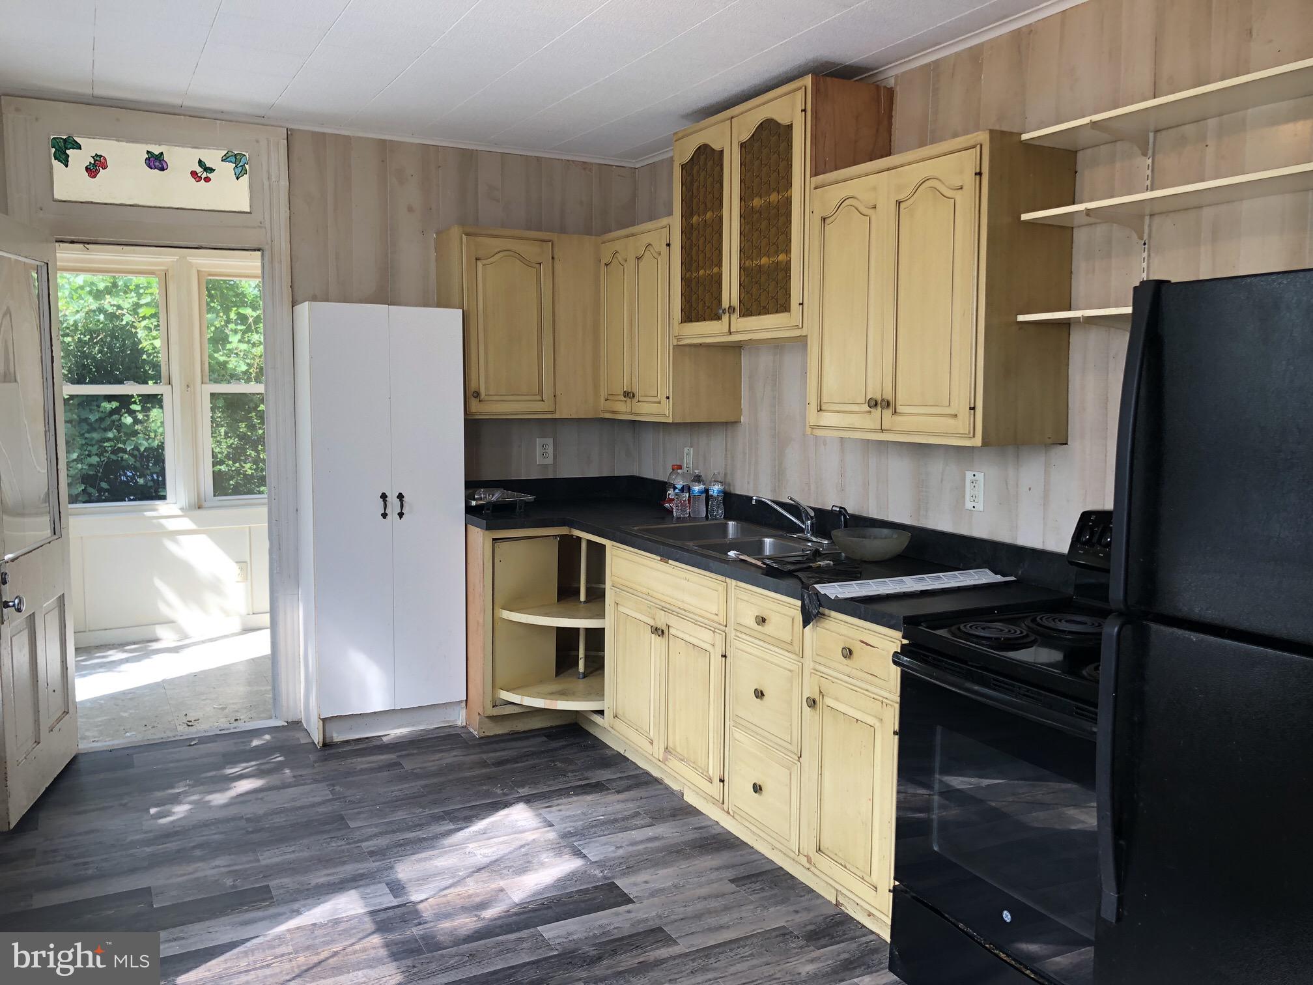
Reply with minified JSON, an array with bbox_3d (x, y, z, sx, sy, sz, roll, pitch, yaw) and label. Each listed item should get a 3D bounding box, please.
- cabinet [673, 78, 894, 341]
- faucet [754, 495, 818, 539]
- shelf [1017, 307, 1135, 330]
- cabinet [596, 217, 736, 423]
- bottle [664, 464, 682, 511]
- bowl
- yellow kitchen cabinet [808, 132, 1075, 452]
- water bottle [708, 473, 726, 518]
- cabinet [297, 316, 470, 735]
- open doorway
[{"bbox_3d":[0.407,-0.933,3.752,0.325,0.796,0.881,-3,7,-28],"label":"cabinet"},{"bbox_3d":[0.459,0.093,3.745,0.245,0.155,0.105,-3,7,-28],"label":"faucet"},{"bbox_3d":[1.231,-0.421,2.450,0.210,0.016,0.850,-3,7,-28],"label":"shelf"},{"bbox_3d":[0.050,-0.710,4.557,0.328,0.796,0.667,-3,7,-28],"label":"cabinet"},{"bbox_3d":[0.083,-0.019,4.561,0.072,0.205,0.072,-3,7,-28],"label":"bottle"},{"bbox_3d":[0.691,0.172,3.408,0.256,0.081,0.256,0,6,0],"label":"bowl"},{"bbox_3d":[0.807,-0.558,3.129,0.328,0.803,0.755,-3,7,-28],"label":"yellow kitchen cabinet"},{"bbox_3d":[0.248,0.006,4.352,0.065,0.200,0.065,0,6,0],"label":"water bottle"},{"bbox_3d":[-1.159,0.118,4.486,0.612,1.777,0.352,-3,7,-28],"label":"cabinet"},{"bbox_3d":[-1.932,0.018,4.242,0.740,1.965,0.120,-3,7,-28],"label":"open doorway"}]

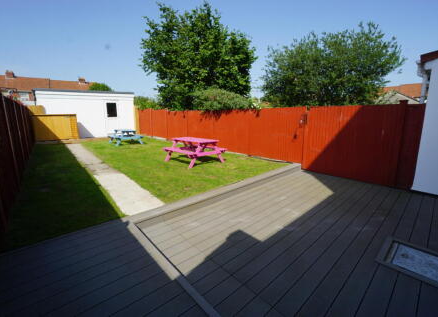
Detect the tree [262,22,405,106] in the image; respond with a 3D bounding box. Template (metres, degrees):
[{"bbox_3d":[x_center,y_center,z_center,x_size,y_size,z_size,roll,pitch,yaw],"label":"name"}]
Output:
[{"bbox_3d":[5.717,-3.736,10.756,6.800,6.410,6.200,6,11,26],"label":"tree"}]

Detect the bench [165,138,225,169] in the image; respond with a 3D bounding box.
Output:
[{"bbox_3d":[-0.780,-0.230,6.427,1.440,0.730,1.510,-8,14,-43],"label":"bench"}]

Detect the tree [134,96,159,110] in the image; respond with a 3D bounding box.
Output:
[{"bbox_3d":[-6.436,-3.757,17.802,3.200,3.480,3.000,-2,11,-19],"label":"tree"}]

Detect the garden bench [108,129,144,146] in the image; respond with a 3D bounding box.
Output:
[{"bbox_3d":[-5.192,-1.165,11.072,1.440,0.730,1.510,-8,13,-41],"label":"garden bench"}]

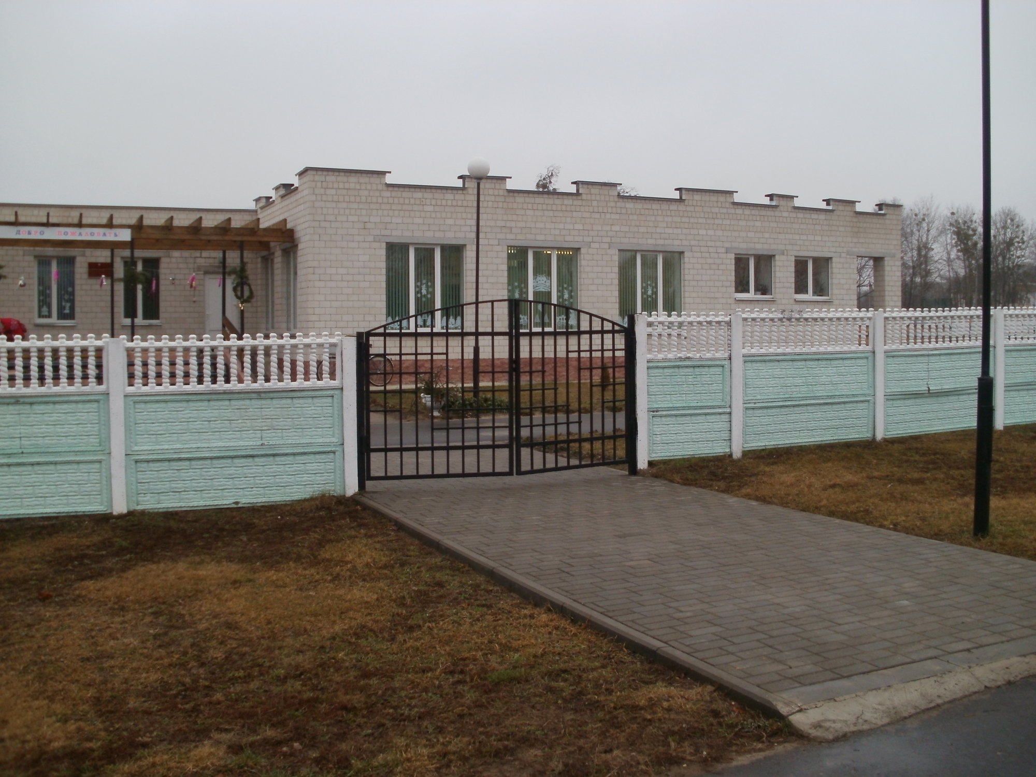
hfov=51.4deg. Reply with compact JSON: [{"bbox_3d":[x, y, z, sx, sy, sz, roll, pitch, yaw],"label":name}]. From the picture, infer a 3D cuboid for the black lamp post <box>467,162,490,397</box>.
[{"bbox_3d":[-0.735,-1.965,19.700,0.400,4.500,0.400,0,1,0],"label":"black lamp post"}]

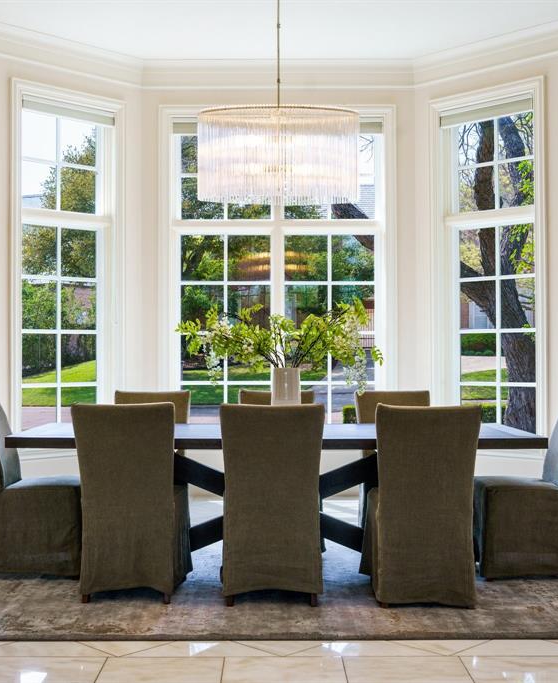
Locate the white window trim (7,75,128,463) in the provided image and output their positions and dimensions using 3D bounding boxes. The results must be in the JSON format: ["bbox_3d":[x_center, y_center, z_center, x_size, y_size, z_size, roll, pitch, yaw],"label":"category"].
[{"bbox_3d":[-1.643,-0.531,7.795,1.039,2.858,0.100,1,-1,-45],"label":"white window trim"}]

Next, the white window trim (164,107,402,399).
[{"bbox_3d":[-0.009,-0.535,8.297,1.988,2.870,0.100,0,-1,0],"label":"white window trim"}]

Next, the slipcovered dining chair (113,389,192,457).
[{"bbox_3d":[-0.790,0.782,6.110,0.490,0.955,0.640,0,-1,0],"label":"slipcovered dining chair"}]

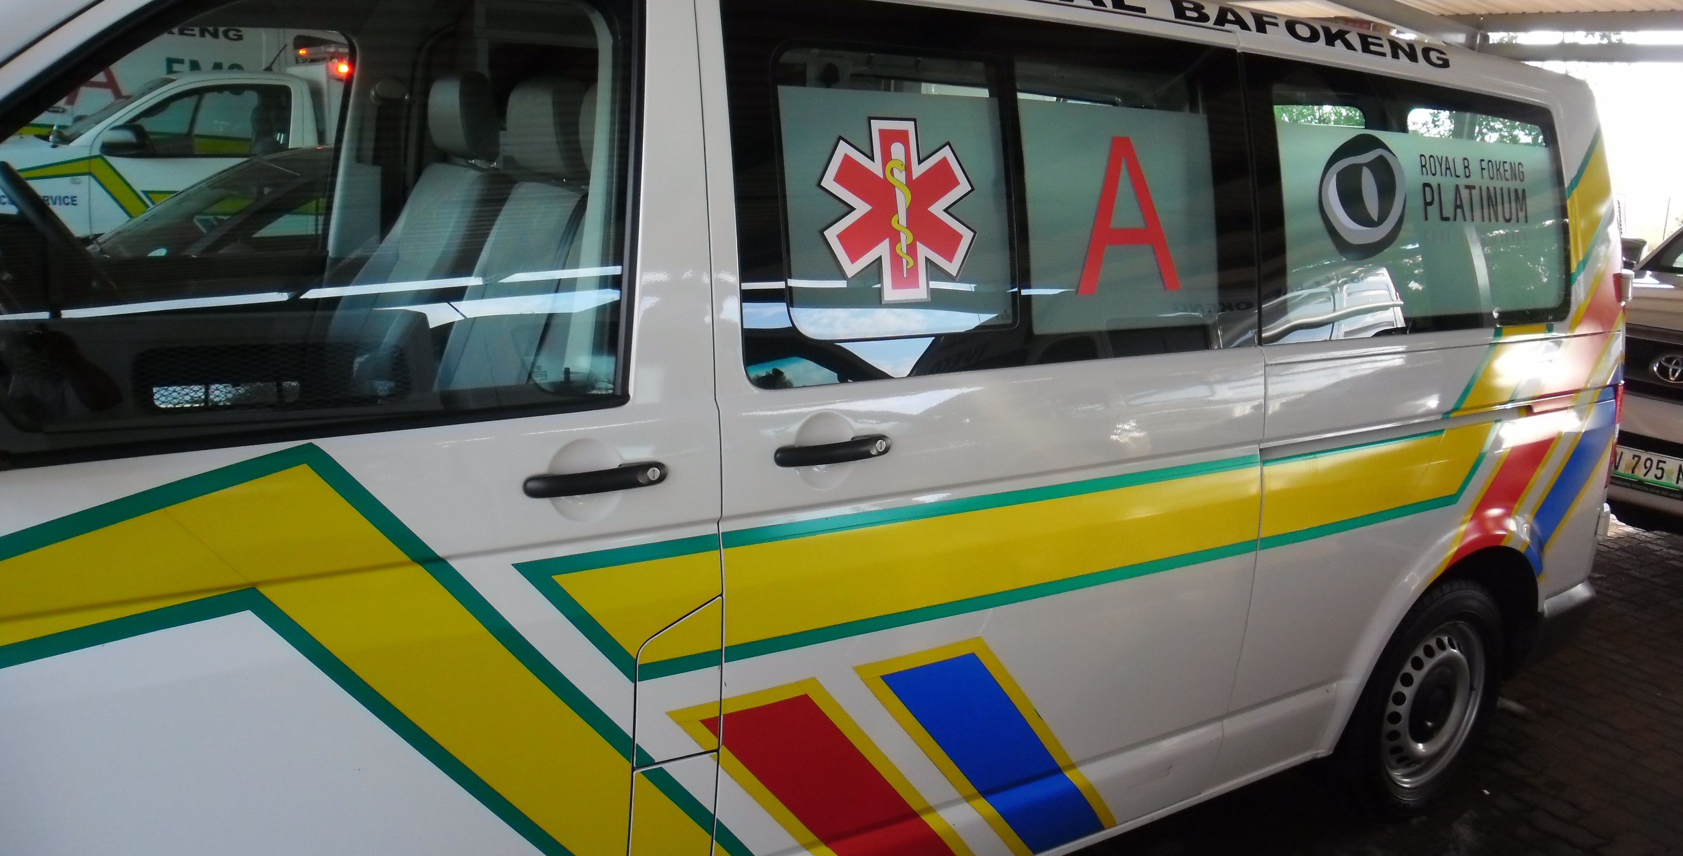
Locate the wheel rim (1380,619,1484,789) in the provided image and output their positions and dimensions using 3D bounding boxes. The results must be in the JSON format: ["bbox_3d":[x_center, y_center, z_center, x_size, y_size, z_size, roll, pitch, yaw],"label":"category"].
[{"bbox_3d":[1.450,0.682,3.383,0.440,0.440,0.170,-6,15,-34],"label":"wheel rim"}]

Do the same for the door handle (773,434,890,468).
[{"bbox_3d":[-0.015,0.034,2.019,0.215,0.036,0.045,-6,15,-34],"label":"door handle"}]

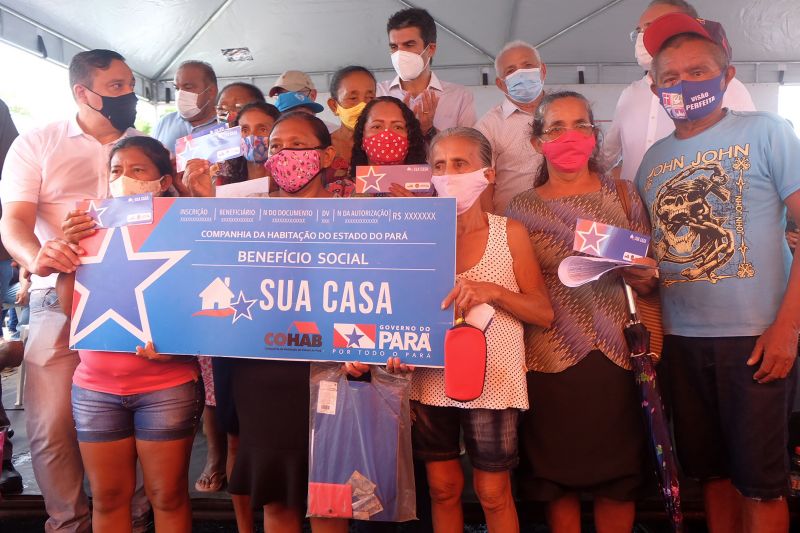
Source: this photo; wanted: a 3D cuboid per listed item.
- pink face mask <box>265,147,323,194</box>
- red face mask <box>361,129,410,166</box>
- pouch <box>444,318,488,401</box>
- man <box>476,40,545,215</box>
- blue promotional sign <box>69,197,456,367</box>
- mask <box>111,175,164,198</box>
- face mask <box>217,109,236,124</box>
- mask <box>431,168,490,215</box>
[{"bbox_3d":[-0.307,-0.277,1.860,0.150,0.130,0.090,1,4,15],"label":"pink face mask"},{"bbox_3d":[-0.044,-0.385,2.100,0.145,0.120,0.085,0,3,0],"label":"red face mask"},{"bbox_3d":[0.167,0.239,1.640,0.105,0.205,0.045,1,4,13],"label":"pouch"},{"bbox_3d":[0.462,-0.021,2.501,0.500,1.680,0.300,1,4,14],"label":"man"},{"bbox_3d":[-0.409,0.032,1.780,1.104,0.442,0.015,3,-2,12],"label":"blue promotional sign"},{"bbox_3d":[-0.806,-0.232,1.970,0.150,0.115,0.085,0,4,3],"label":"mask"},{"bbox_3d":[-0.720,-0.629,2.720,0.140,0.115,0.085,1,4,15],"label":"face mask"},{"bbox_3d":[0.168,-0.208,1.790,0.150,0.130,0.095,2,4,31],"label":"mask"}]

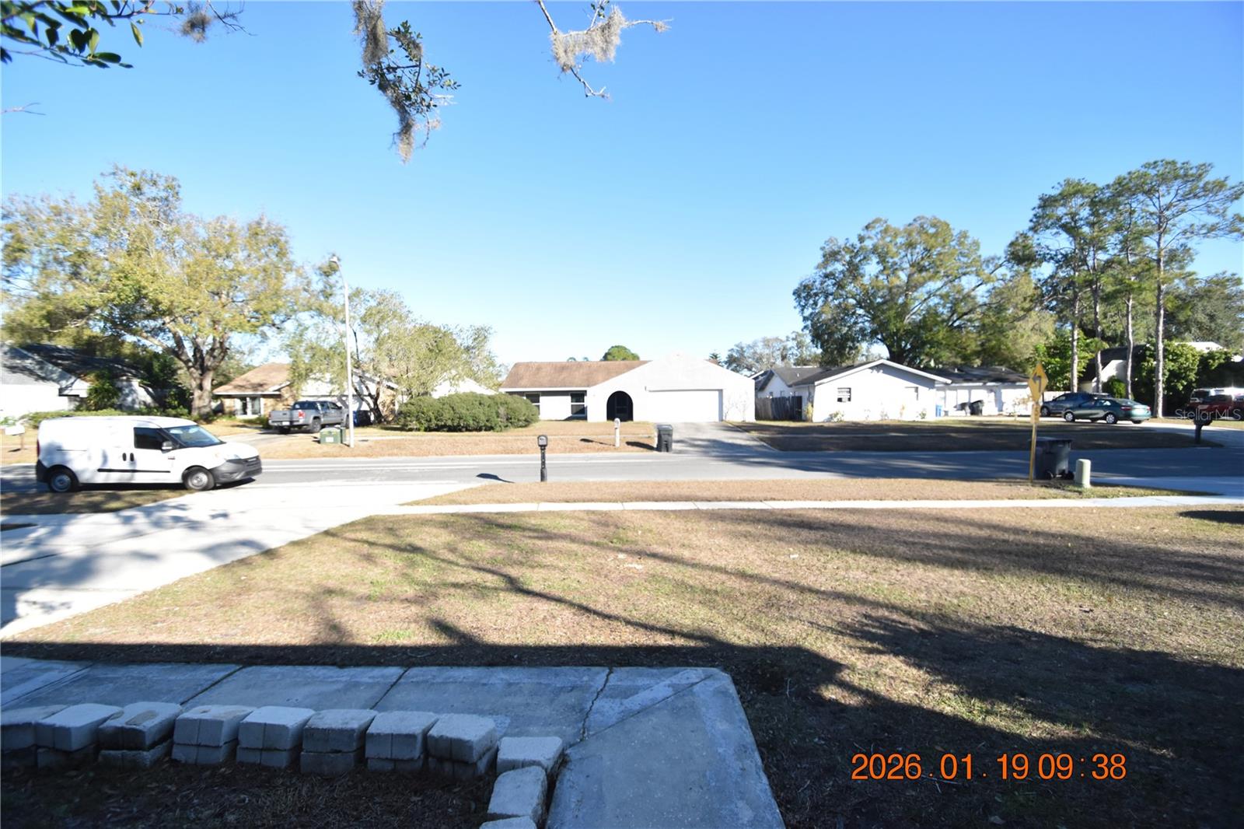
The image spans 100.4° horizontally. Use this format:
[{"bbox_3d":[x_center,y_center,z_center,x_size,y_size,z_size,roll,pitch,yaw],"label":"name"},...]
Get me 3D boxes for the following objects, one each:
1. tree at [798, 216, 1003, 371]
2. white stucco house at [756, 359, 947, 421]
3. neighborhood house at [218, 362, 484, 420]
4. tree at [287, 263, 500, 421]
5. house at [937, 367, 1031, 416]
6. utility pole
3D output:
[{"bbox_3d":[26.566,-10.022,51.593,18.500,18.800,18.500,-1,3,0],"label":"tree"},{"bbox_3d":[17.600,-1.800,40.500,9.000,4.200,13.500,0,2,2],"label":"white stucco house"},{"bbox_3d":[-22.800,-1.900,41.800,16.500,4.700,13.000,0,2,-3],"label":"neighborhood house"},{"bbox_3d":[-14.100,-4.300,32.200,12.300,9.500,11.000,0,2,0],"label":"tree"},{"bbox_3d":[29.000,-2.150,46.800,10.500,4.400,9.500,0,2,2],"label":"house"},{"bbox_3d":[-12.100,-2.650,22.500,0.400,8.400,1.300,0,2,3],"label":"utility pole"}]

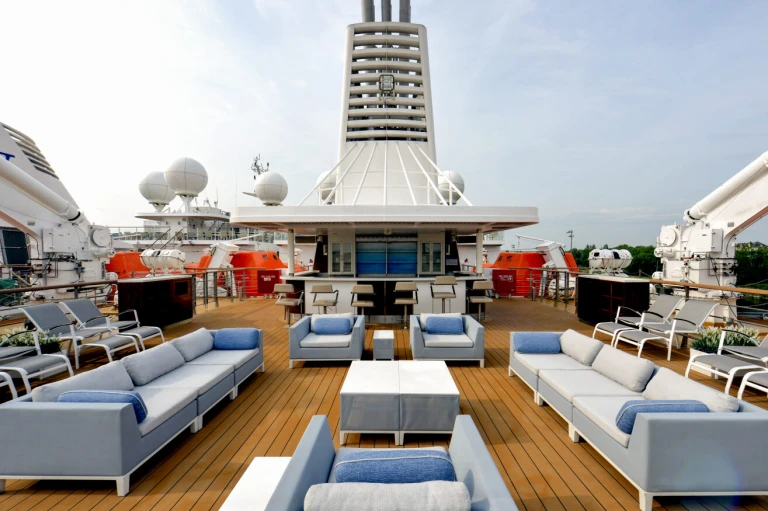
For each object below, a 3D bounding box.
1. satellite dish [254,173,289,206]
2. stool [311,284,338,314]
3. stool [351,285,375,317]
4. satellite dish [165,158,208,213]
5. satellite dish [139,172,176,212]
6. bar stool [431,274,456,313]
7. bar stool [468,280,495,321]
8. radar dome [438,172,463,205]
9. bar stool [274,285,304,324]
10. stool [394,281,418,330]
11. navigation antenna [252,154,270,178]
[{"bbox_3d":[-13.250,-7.800,35.400,3.650,3.750,3.650,0,0,0],"label":"satellite dish"},{"bbox_3d":[-1.340,1.161,6.900,0.540,1.010,0.540,0,0,4],"label":"stool"},{"bbox_3d":[-0.465,1.133,6.680,0.520,0.980,0.530,0,0,1],"label":"stool"},{"bbox_3d":[-18.500,-6.600,28.000,3.500,5.200,3.500,0,0,0],"label":"satellite dish"},{"bbox_3d":[-26.740,-8.000,35.400,3.650,3.750,3.650,0,0,1],"label":"satellite dish"},{"bbox_3d":[1.370,1.063,6.850,0.540,1.205,0.540,0,0,1],"label":"bar stool"},{"bbox_3d":[2.170,1.093,6.680,0.530,1.060,0.530,0,0,-5],"label":"bar stool"},{"bbox_3d":[6.880,-6.950,31.000,3.050,3.700,3.050,0,0,0],"label":"radar dome"},{"bbox_3d":[-2.200,1.159,6.950,0.540,1.015,0.540,0,0,6],"label":"bar stool"},{"bbox_3d":[0.500,1.131,6.830,0.540,1.070,0.540,0,0,1],"label":"stool"},{"bbox_3d":[-18.900,-13.700,46.000,2.800,3.800,2.000,0,0,1],"label":"navigation antenna"}]

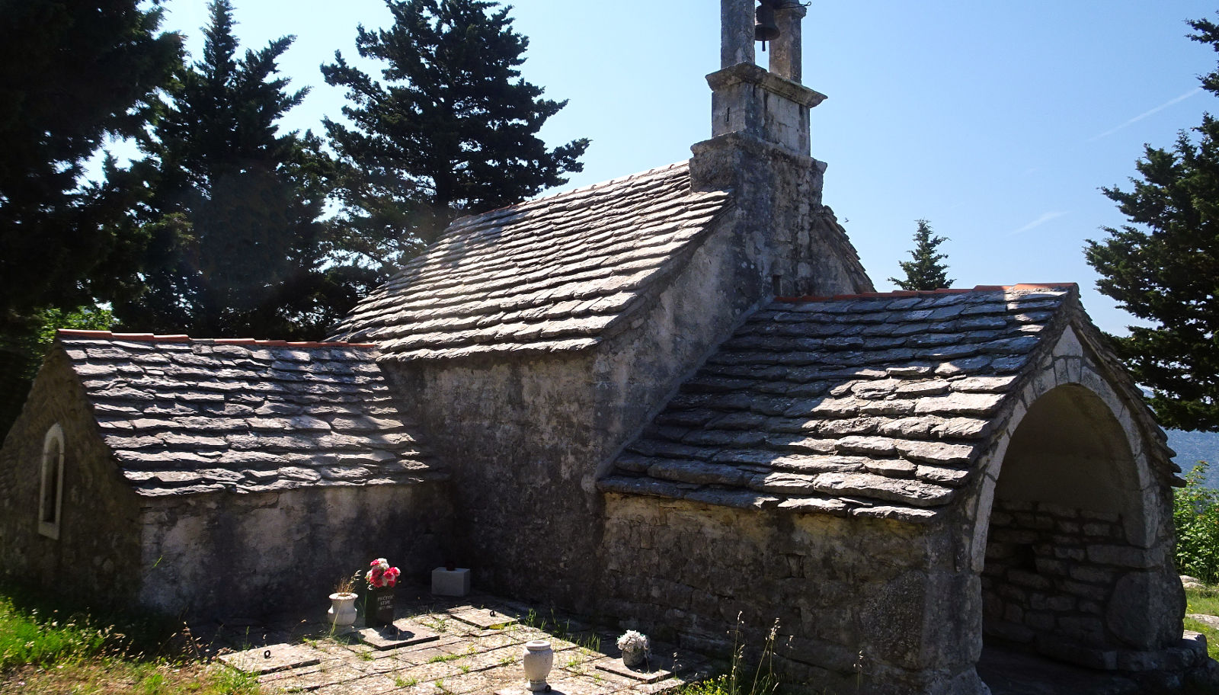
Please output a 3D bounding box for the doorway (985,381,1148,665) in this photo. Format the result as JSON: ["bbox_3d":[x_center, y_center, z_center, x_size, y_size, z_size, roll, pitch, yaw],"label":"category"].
[{"bbox_3d":[3.052,1.270,5.871,2.100,2.030,0.400,2,-4,-33],"label":"doorway"}]

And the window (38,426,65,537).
[{"bbox_3d":[-4.789,1.162,7.373,0.460,0.990,0.160,-2,-4,39],"label":"window"}]

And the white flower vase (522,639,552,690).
[{"bbox_3d":[-0.419,1.853,4.930,0.172,0.275,0.172,0,-3,0],"label":"white flower vase"}]

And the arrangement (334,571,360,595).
[{"bbox_3d":[-1.910,1.709,6.130,0.190,0.170,0.150,0,-3,0],"label":"arrangement"}]

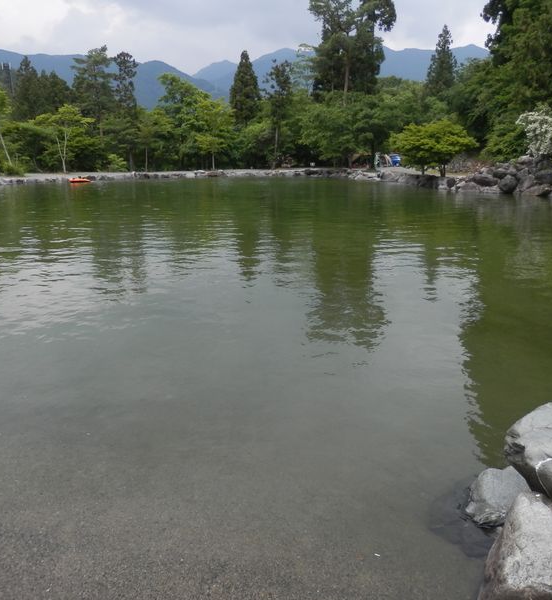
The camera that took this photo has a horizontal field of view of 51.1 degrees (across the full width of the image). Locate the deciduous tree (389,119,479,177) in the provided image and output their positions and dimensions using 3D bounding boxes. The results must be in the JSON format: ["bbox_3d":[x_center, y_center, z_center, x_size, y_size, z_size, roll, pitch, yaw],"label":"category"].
[{"bbox_3d":[12.405,-12.101,45.947,6.750,4.460,6.070,3,14,14],"label":"deciduous tree"}]

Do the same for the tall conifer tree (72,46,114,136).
[{"bbox_3d":[-23.128,-24.197,73.392,5.100,14.900,5.100,-4,14,-16],"label":"tall conifer tree"}]

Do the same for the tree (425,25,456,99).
[{"bbox_3d":[24.412,-29.934,85.390,4.840,19.900,4.840,4,14,15],"label":"tree"}]

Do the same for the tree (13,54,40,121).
[{"bbox_3d":[-37.028,-27.746,85.911,4.390,15.810,4.390,-5,14,-22],"label":"tree"}]

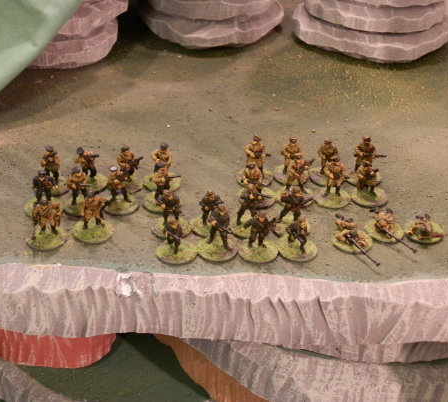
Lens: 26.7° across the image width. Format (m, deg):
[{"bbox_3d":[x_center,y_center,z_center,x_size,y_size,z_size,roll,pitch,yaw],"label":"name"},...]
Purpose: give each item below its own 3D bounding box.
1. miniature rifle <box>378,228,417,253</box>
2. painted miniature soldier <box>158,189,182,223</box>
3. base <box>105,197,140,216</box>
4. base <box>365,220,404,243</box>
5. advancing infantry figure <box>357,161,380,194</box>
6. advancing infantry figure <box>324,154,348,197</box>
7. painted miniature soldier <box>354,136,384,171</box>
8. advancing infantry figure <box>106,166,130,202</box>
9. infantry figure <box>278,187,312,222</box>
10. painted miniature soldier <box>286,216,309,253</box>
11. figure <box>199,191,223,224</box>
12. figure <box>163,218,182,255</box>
[{"bbox_3d":[0.107,0.023,0.589,0.002,0.004,0.034,-20,37,-31],"label":"miniature rifle"},{"bbox_3d":[-0.034,0.004,0.599,0.015,0.023,0.014,-5,30,-12],"label":"painted miniature soldier"},{"bbox_3d":[-0.068,0.002,0.627,0.025,0.002,0.025,2,31,0],"label":"base"},{"bbox_3d":[0.103,0.020,0.606,0.025,0.002,0.025,2,30,0],"label":"base"},{"bbox_3d":[0.098,-0.016,0.639,0.015,0.023,0.015,-12,32,-22],"label":"advancing infantry figure"},{"bbox_3d":[0.075,-0.017,0.628,0.015,0.030,0.012,-6,33,-13],"label":"advancing infantry figure"},{"bbox_3d":[0.103,-0.034,0.667,0.020,0.029,0.014,-8,32,-17],"label":"painted miniature soldier"},{"bbox_3d":[-0.068,-0.012,0.615,0.014,0.026,0.013,-18,38,-29],"label":"advancing infantry figure"},{"bbox_3d":[0.045,0.003,0.598,0.015,0.027,0.017,-26,42,-37],"label":"infantry figure"},{"bbox_3d":[0.046,0.019,0.577,0.013,0.022,0.016,-10,34,-18],"label":"painted miniature soldier"},{"bbox_3d":[-0.008,0.004,0.598,0.015,0.026,0.013,-6,31,-13],"label":"figure"},{"bbox_3d":[-0.031,0.019,0.573,0.013,0.024,0.015,-3,31,-9],"label":"figure"}]

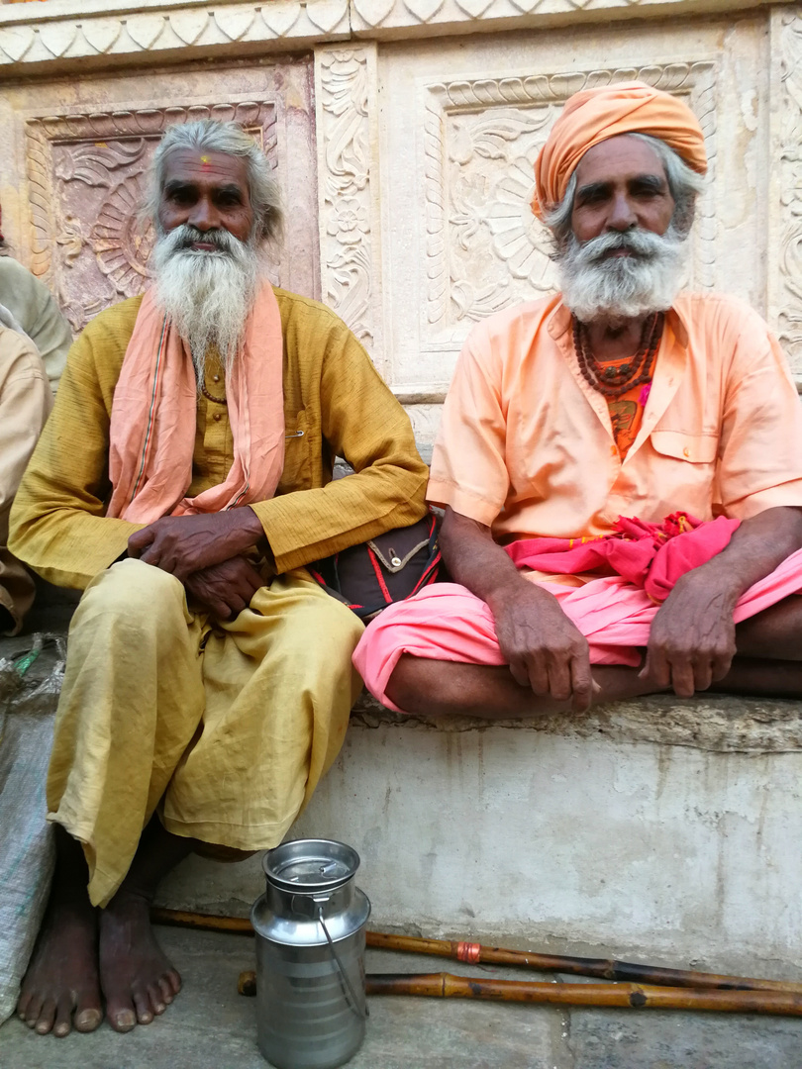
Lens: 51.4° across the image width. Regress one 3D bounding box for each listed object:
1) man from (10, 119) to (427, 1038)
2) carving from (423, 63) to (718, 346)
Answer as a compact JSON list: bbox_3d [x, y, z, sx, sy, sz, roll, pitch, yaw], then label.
[{"bbox_3d":[-0.262,-0.014,1.208,0.590,1.190,0.550,-1,5,-5],"label":"man"},{"bbox_3d":[0.331,-0.643,1.662,0.565,0.530,0.050,0,5,9],"label":"carving"}]

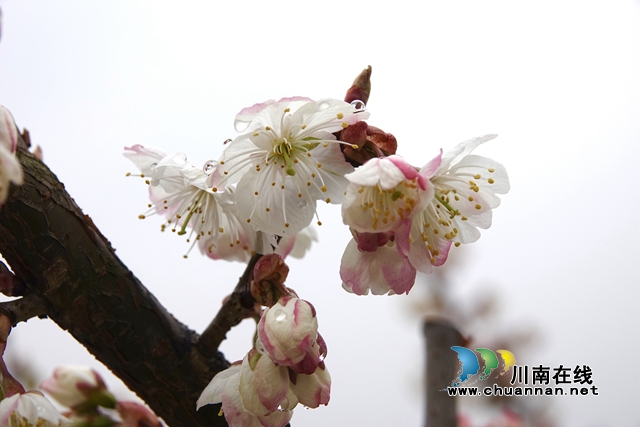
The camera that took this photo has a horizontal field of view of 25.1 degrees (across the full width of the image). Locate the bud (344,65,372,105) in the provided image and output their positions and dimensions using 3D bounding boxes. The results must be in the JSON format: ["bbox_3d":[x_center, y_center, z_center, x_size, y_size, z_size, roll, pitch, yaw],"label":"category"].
[{"bbox_3d":[0.009,-0.029,0.333,0.006,0.011,0.006,19,-3,0],"label":"bud"}]

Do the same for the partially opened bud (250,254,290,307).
[{"bbox_3d":[-0.011,0.015,0.325,0.008,0.011,0.008,6,-6,0],"label":"partially opened bud"}]

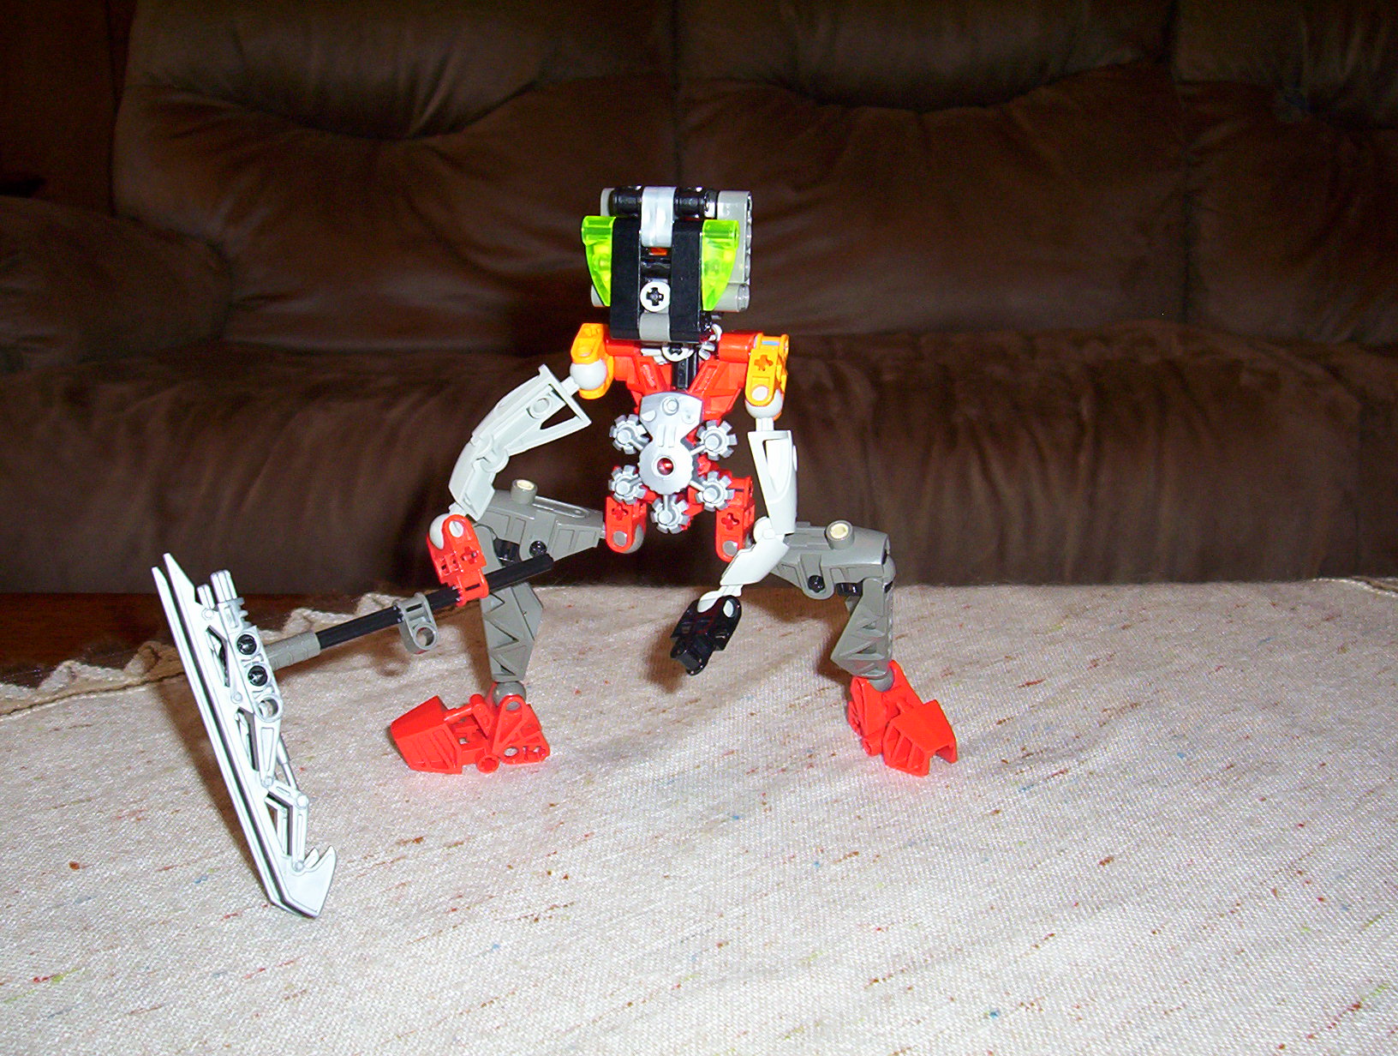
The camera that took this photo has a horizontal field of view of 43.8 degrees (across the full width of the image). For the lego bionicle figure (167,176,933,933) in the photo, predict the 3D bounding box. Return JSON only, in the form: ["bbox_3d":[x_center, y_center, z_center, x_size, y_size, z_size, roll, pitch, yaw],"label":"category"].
[{"bbox_3d":[-0.028,-0.004,0.443,0.182,0.159,0.152,3,14,13],"label":"lego bionicle figure"}]

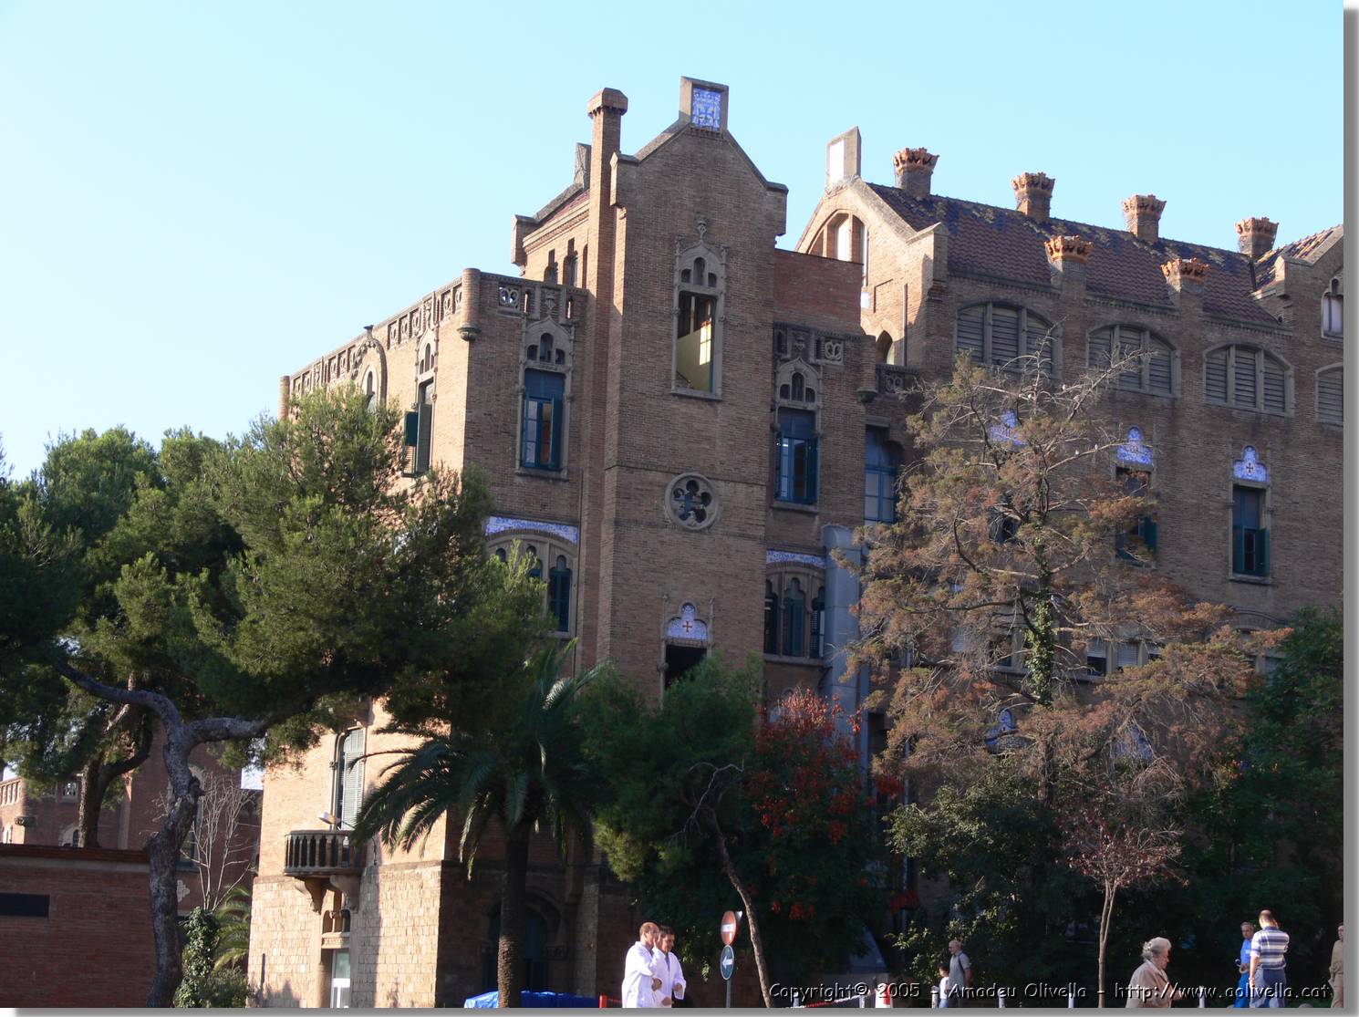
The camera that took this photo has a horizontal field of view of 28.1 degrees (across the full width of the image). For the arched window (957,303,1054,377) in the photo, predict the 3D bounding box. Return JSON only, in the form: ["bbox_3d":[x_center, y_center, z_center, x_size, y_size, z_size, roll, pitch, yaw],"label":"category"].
[{"bbox_3d":[8.983,-4.664,75.006,3.300,2.020,0.400,7,-12,-26],"label":"arched window"}]

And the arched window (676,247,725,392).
[{"bbox_3d":[0.458,-4.692,67.285,1.370,4.000,0.400,7,-12,-26],"label":"arched window"}]

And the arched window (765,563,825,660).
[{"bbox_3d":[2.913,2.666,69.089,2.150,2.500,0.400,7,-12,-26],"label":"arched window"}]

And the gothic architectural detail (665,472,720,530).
[{"bbox_3d":[0.302,-0.171,64.859,1.420,1.380,0.250,7,-11,-26],"label":"gothic architectural detail"}]

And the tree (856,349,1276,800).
[{"bbox_3d":[8.072,3.736,57.088,8.800,14.583,8.400,2,-10,0],"label":"tree"}]

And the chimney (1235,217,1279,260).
[{"bbox_3d":[18.231,-8.395,85.724,1.050,1.280,0.880,7,-12,-26],"label":"chimney"}]

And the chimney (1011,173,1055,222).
[{"bbox_3d":[10.684,-9.332,81.972,1.020,1.360,0.880,7,-12,-26],"label":"chimney"}]

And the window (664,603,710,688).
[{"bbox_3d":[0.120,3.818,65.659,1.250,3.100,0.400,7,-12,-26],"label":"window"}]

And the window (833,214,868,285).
[{"bbox_3d":[4.788,-7.257,77.007,0.300,2.200,2.200,7,-11,-26],"label":"window"}]

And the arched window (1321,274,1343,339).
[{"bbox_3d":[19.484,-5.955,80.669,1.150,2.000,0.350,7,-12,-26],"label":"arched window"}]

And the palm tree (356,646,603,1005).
[{"bbox_3d":[-3.739,6.280,53.015,5.100,7.318,5.000,2,-10,0],"label":"palm tree"}]

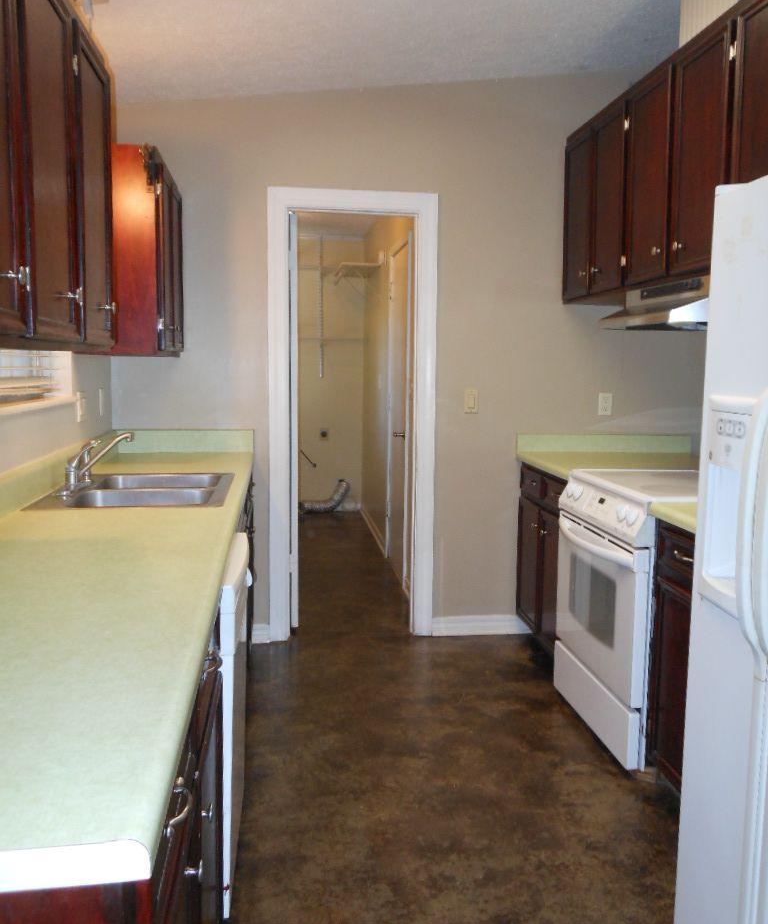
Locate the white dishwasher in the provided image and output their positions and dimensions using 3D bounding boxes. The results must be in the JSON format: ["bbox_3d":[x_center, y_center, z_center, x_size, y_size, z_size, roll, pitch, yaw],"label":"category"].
[{"bbox_3d":[-0.636,0.609,2.053,0.608,0.780,0.610,0,6,-7],"label":"white dishwasher"}]

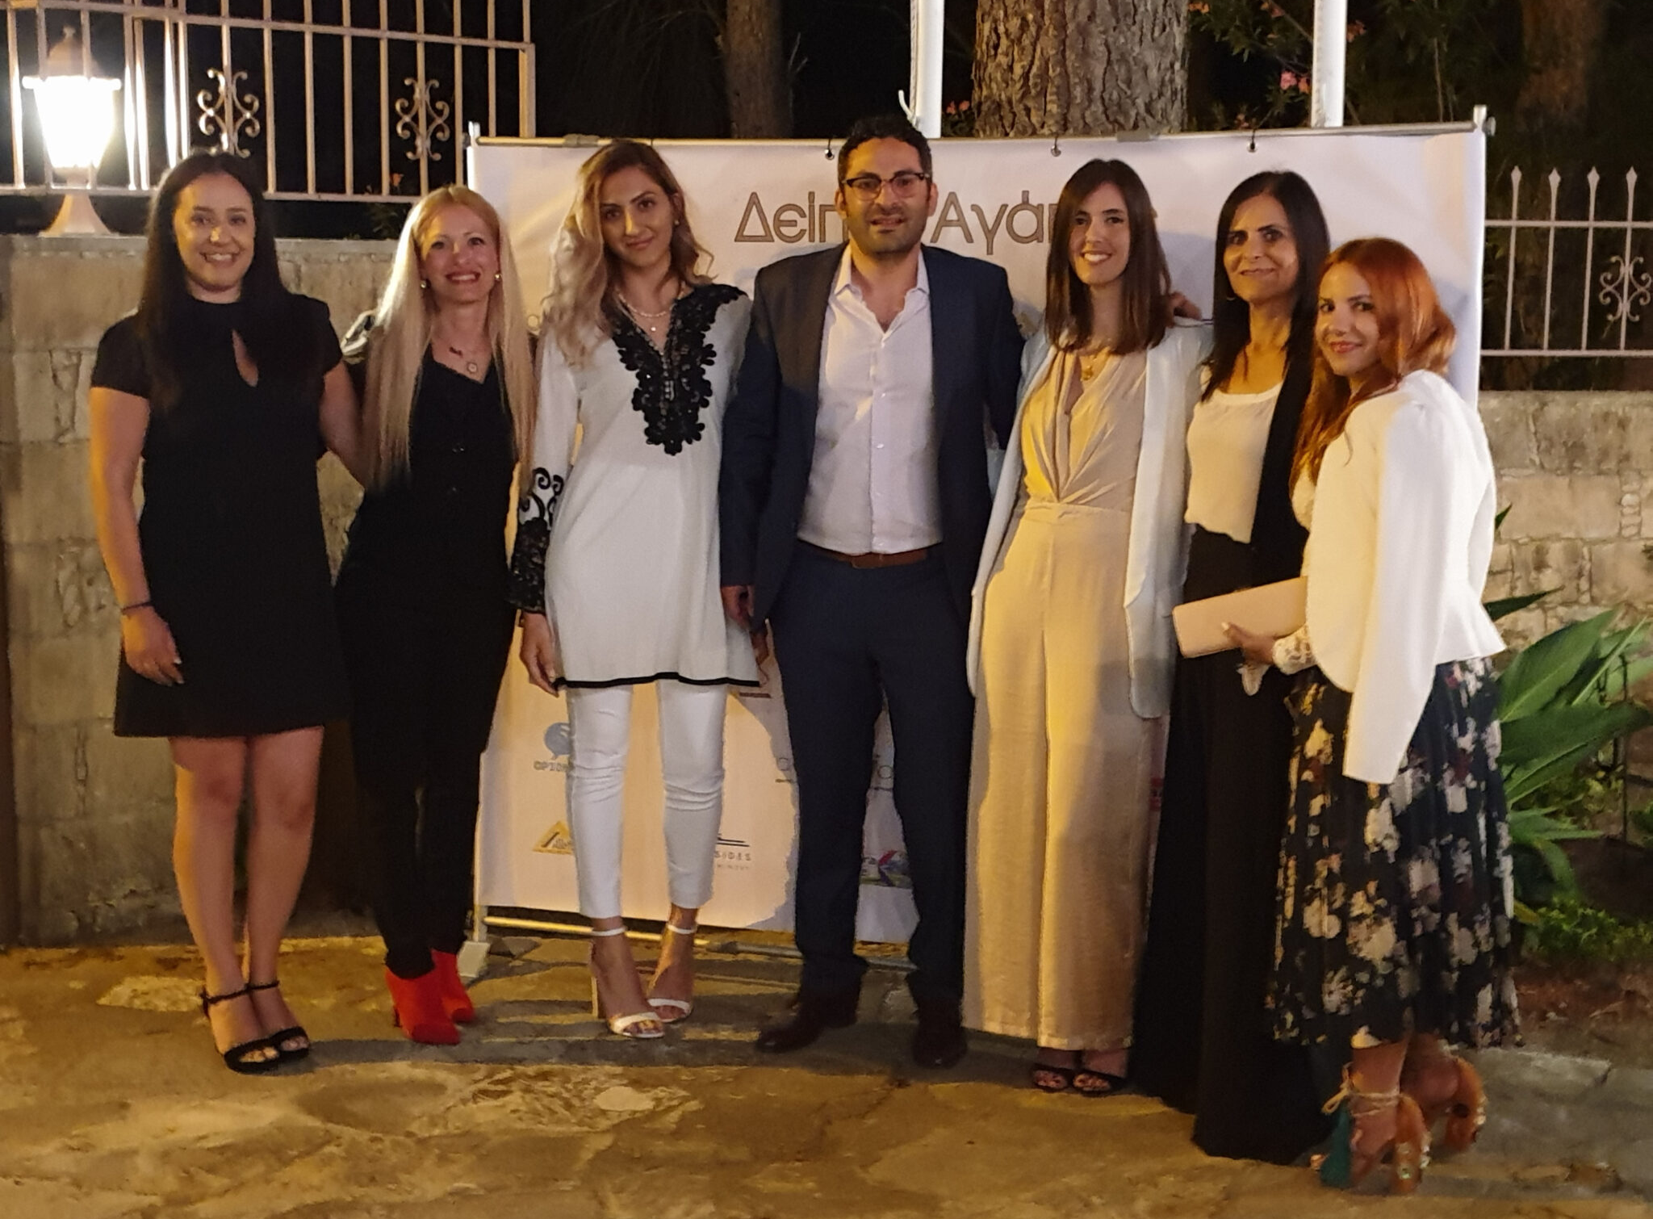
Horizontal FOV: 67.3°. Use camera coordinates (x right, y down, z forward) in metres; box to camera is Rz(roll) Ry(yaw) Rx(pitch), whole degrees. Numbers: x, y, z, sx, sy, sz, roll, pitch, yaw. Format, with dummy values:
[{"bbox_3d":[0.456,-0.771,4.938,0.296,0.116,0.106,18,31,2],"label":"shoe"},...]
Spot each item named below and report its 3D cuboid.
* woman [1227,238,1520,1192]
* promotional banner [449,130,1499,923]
[{"bbox_3d":[0.969,0.190,2.174,0.470,1.630,0.420,0,8,-3],"label":"woman"},{"bbox_3d":[0.248,-0.087,2.651,2.109,1.820,0.080,1,8,9],"label":"promotional banner"}]

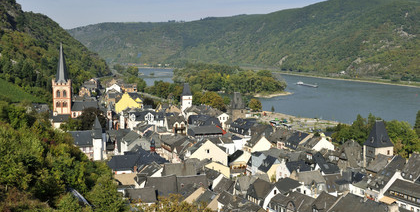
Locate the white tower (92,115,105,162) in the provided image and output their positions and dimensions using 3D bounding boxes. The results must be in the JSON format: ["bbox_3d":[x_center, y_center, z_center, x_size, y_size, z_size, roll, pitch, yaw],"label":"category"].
[{"bbox_3d":[-44.444,14.368,208.333,3.700,19.500,3.700,-2,6,-23],"label":"white tower"}]

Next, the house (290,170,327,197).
[{"bbox_3d":[30.638,24.186,160.051,9.300,9.200,7.500,-3,6,-28],"label":"house"}]

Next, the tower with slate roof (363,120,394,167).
[{"bbox_3d":[66.121,15.253,205.404,9.300,18.300,6.500,-3,6,-28],"label":"tower with slate roof"}]

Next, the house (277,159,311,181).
[{"bbox_3d":[28.000,22.750,172.220,9.500,11.000,7.500,-2,6,-20],"label":"house"}]

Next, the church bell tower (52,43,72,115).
[{"bbox_3d":[-86.000,-12.220,306.170,10.000,48.000,10.000,-1,5,-12],"label":"church bell tower"}]

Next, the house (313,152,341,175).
[{"bbox_3d":[40.939,21.686,182.917,8.500,9.800,6.500,-3,6,-28],"label":"house"}]

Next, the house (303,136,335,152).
[{"bbox_3d":[45.615,17.798,220.718,11.000,10.300,8.000,-3,6,-28],"label":"house"}]

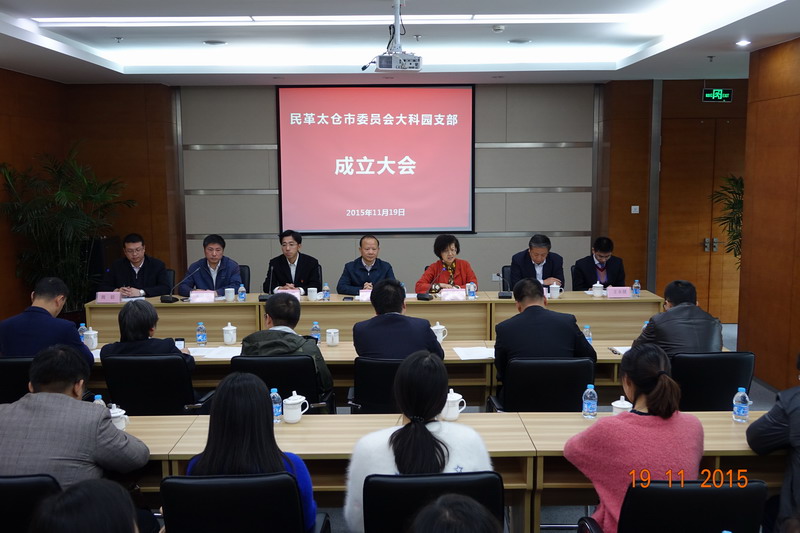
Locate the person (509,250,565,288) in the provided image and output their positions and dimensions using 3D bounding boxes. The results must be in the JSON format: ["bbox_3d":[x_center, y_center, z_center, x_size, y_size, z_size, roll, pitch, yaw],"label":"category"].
[{"bbox_3d":[1.199,0.333,6.962,0.490,1.229,0.694,-1,8,0],"label":"person"}]

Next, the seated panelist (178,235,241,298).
[{"bbox_3d":[-1.677,0.343,7.118,0.560,1.260,0.680,0,7,0],"label":"seated panelist"}]

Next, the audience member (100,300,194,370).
[{"bbox_3d":[-1.324,0.738,4.406,0.500,1.150,0.750,0,7,7],"label":"audience member"}]

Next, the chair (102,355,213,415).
[{"bbox_3d":[-1.294,0.862,4.419,0.551,0.903,0.592,-1,8,-2],"label":"chair"}]

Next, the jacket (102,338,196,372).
[{"bbox_3d":[-1.342,0.636,4.357,0.510,0.561,0.428,-1,8,0],"label":"jacket"}]

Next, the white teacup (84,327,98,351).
[{"bbox_3d":[-2.006,0.464,5.170,0.088,0.140,0.110,0,7,-1],"label":"white teacup"}]

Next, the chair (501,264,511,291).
[{"bbox_3d":[1.171,0.481,7.105,0.551,0.898,0.592,-1,8,0],"label":"chair"}]

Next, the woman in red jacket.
[{"bbox_3d":[0.414,0.333,7.118,0.550,1.250,0.680,0,7,5],"label":"woman in red jacket"}]

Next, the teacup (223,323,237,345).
[{"bbox_3d":[-1.051,0.414,4.940,0.090,0.137,0.112,-3,8,-20],"label":"teacup"}]

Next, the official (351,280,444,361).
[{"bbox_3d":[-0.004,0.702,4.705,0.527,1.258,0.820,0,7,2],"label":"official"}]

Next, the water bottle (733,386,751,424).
[{"bbox_3d":[1.471,0.589,3.447,0.065,0.146,0.065,0,7,0],"label":"water bottle"}]

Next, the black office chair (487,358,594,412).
[{"bbox_3d":[0.755,0.860,4.435,0.551,0.869,0.592,-1,8,-3],"label":"black office chair"}]

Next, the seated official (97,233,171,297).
[{"bbox_3d":[-2.341,0.343,7.117,0.600,1.270,0.680,-1,7,-3],"label":"seated official"}]

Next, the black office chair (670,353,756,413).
[{"bbox_3d":[1.598,0.841,4.341,0.550,0.920,0.600,0,7,2],"label":"black office chair"}]

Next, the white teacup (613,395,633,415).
[{"bbox_3d":[0.939,0.612,3.347,0.112,0.140,0.092,-1,8,0],"label":"white teacup"}]

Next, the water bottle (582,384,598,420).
[{"bbox_3d":[0.886,0.622,3.713,0.065,0.153,0.065,0,7,-1],"label":"water bottle"}]

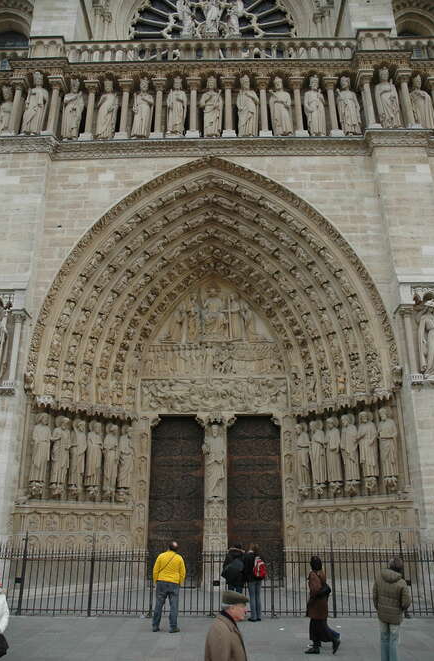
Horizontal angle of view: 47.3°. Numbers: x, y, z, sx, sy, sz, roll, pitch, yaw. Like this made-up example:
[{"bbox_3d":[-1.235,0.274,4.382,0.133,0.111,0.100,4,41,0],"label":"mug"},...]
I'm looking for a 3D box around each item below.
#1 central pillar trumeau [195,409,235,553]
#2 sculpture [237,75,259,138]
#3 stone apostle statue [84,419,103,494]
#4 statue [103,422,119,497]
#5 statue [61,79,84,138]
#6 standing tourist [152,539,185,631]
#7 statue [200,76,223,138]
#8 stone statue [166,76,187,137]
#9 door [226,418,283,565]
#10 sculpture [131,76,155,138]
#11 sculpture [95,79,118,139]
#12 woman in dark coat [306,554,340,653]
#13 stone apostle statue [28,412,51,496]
[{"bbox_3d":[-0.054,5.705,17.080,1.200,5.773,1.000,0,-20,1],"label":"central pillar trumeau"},{"bbox_3d":[1.345,-9.589,21.150,0.969,3.479,0.765,0,-21,1],"label":"sculpture"},{"bbox_3d":[-4.533,4.683,18.202,0.632,2.753,0.561,14,-25,-32],"label":"stone apostle statue"},{"bbox_3d":[-3.981,4.892,18.712,0.632,2.752,0.561,15,-25,-35],"label":"statue"},{"bbox_3d":[-5.846,-8.995,20.167,0.900,3.225,0.700,0,-20,1],"label":"statue"},{"bbox_3d":[-1.054,5.554,10.778,0.680,1.797,0.400,0,-20,1],"label":"standing tourist"},{"bbox_3d":[-0.235,-9.567,21.172,1.071,3.454,0.765,0,-21,1],"label":"statue"},{"bbox_3d":[-1.733,-9.569,21.202,0.918,3.432,0.765,0,-21,1],"label":"stone statue"},{"bbox_3d":[1.359,5.873,17.419,1.930,5.701,0.200,0,-20,1],"label":"door"},{"bbox_3d":[-3.191,-9.539,21.218,0.938,3.477,0.765,0,-21,1],"label":"sculpture"},{"bbox_3d":[-4.733,-9.470,21.222,0.918,3.375,0.765,0,-21,1],"label":"sculpture"},{"bbox_3d":[1.966,5.069,9.144,0.640,1.642,0.480,0,-20,1],"label":"woman in dark coat"},{"bbox_3d":[-6.016,4.181,16.808,0.632,2.814,0.561,12,-24,-30],"label":"stone apostle statue"}]

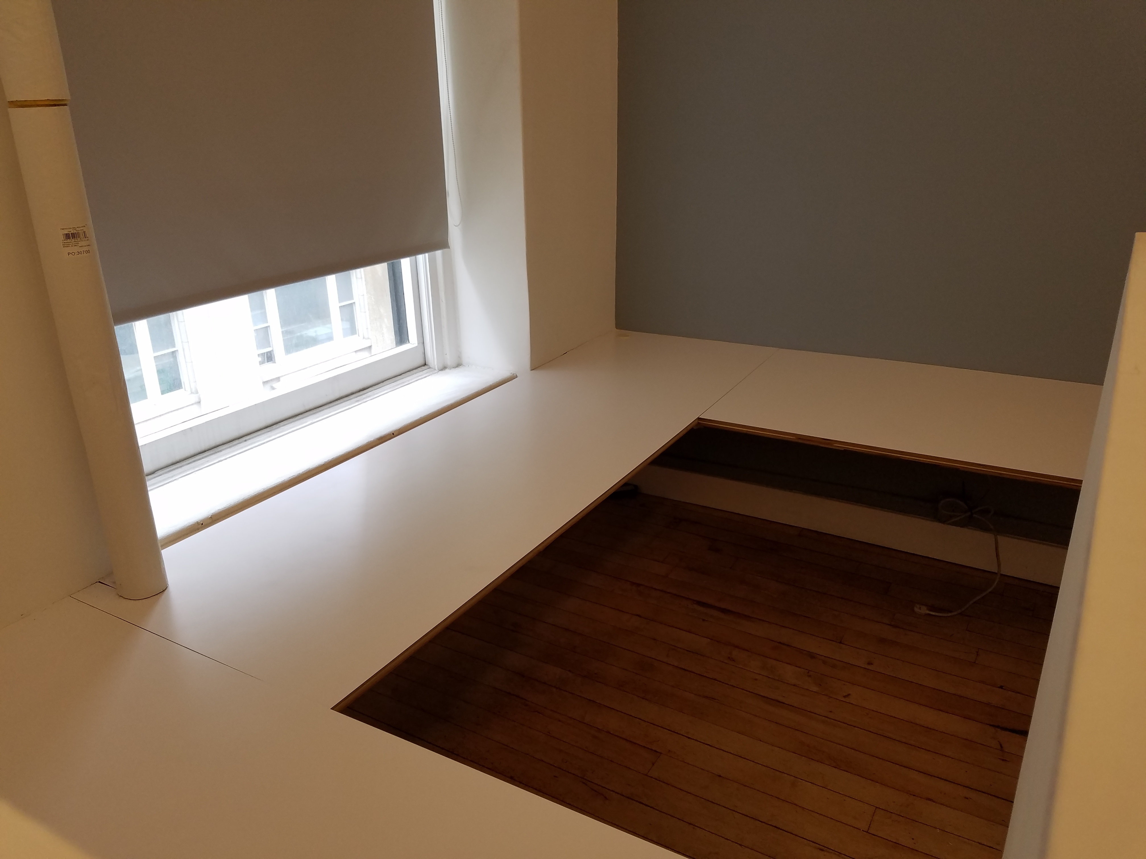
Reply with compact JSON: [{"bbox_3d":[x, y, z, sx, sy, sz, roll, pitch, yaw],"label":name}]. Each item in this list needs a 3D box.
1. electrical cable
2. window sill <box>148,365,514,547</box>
[{"bbox_3d":[1.280,0.424,2.822,0.228,0.245,0.357,11,23,28],"label":"electrical cable"},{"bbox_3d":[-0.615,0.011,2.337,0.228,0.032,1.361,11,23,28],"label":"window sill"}]

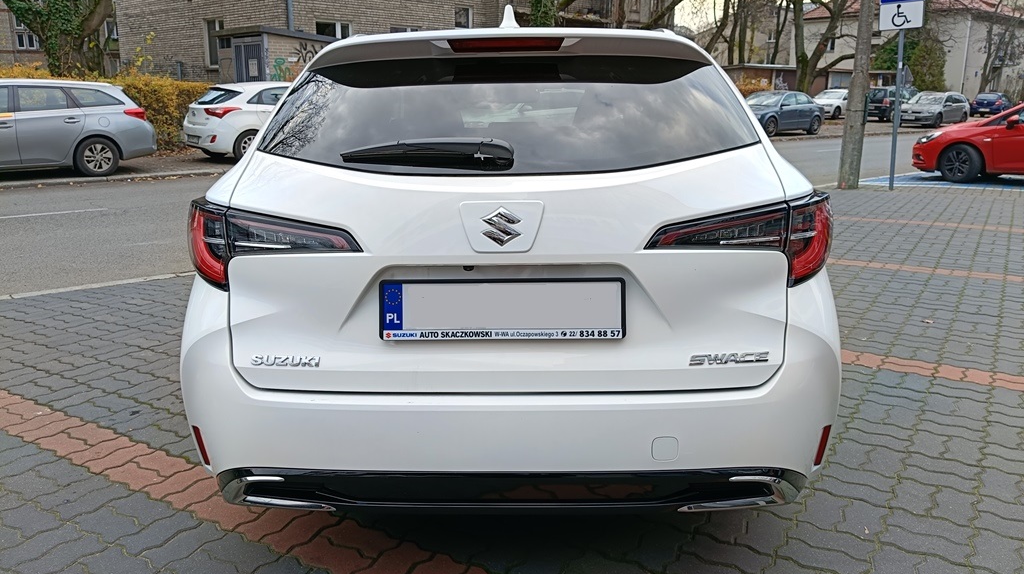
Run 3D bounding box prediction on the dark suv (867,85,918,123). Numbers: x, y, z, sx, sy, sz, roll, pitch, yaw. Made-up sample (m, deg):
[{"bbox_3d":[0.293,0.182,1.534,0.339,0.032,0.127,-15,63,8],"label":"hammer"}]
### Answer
[{"bbox_3d":[19.383,-9.278,39.099,4.500,1.650,1.810,-10,17,-38],"label":"dark suv"}]

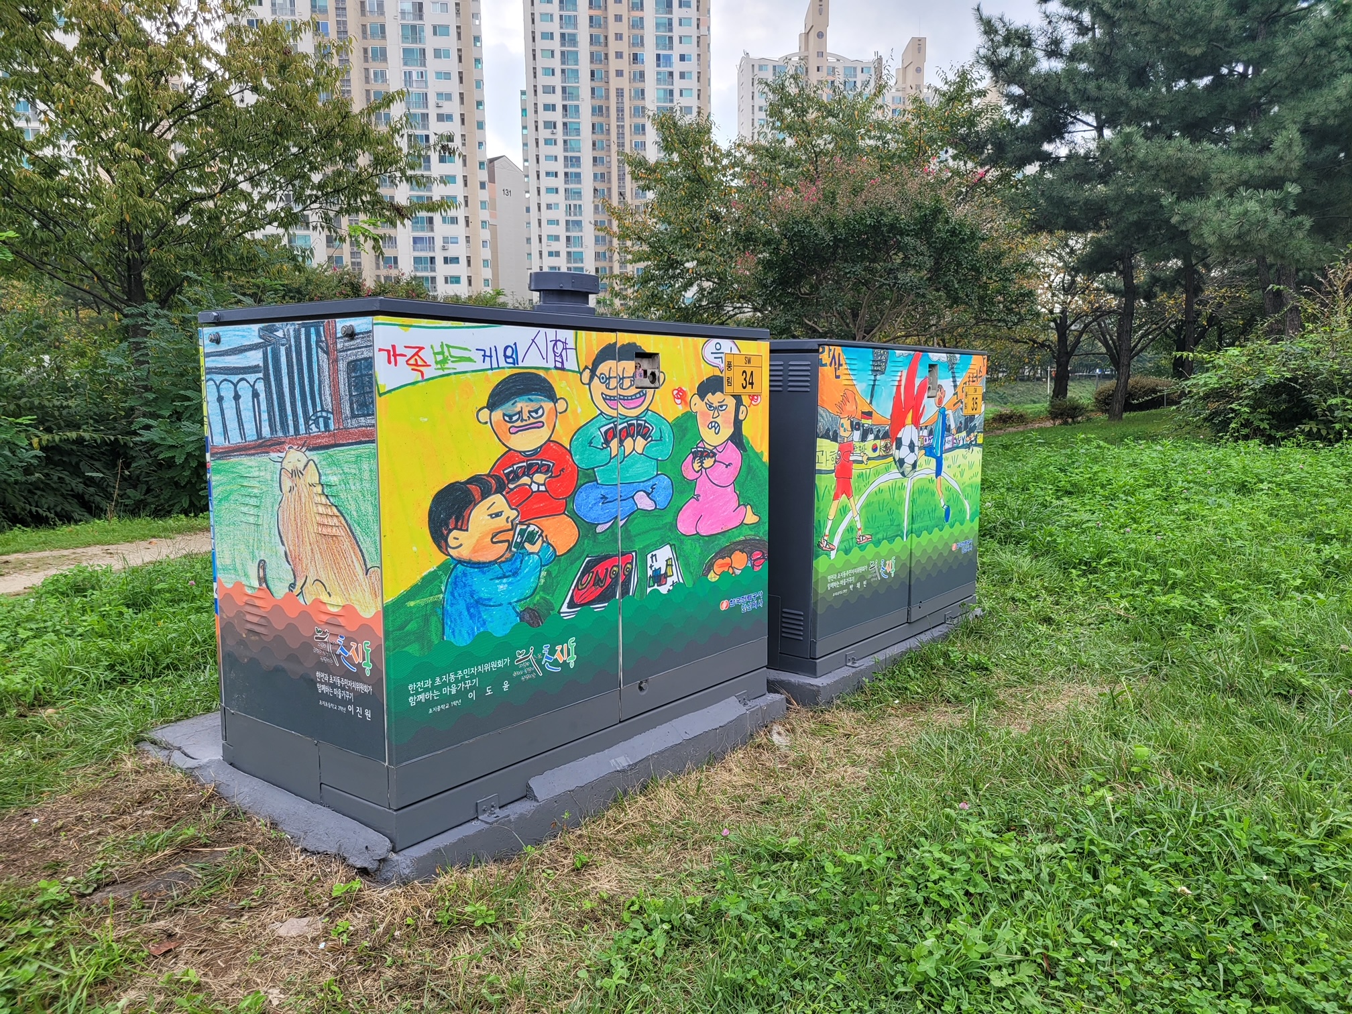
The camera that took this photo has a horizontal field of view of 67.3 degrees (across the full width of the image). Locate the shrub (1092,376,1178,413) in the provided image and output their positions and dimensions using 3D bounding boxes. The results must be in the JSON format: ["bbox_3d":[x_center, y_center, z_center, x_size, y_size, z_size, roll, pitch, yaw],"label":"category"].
[{"bbox_3d":[13.137,-3.197,29.000,2.500,1.050,1.600,0,7,0],"label":"shrub"}]

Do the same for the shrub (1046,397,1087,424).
[{"bbox_3d":[9.249,-2.284,24.000,0.950,0.650,0.900,0,7,0],"label":"shrub"}]

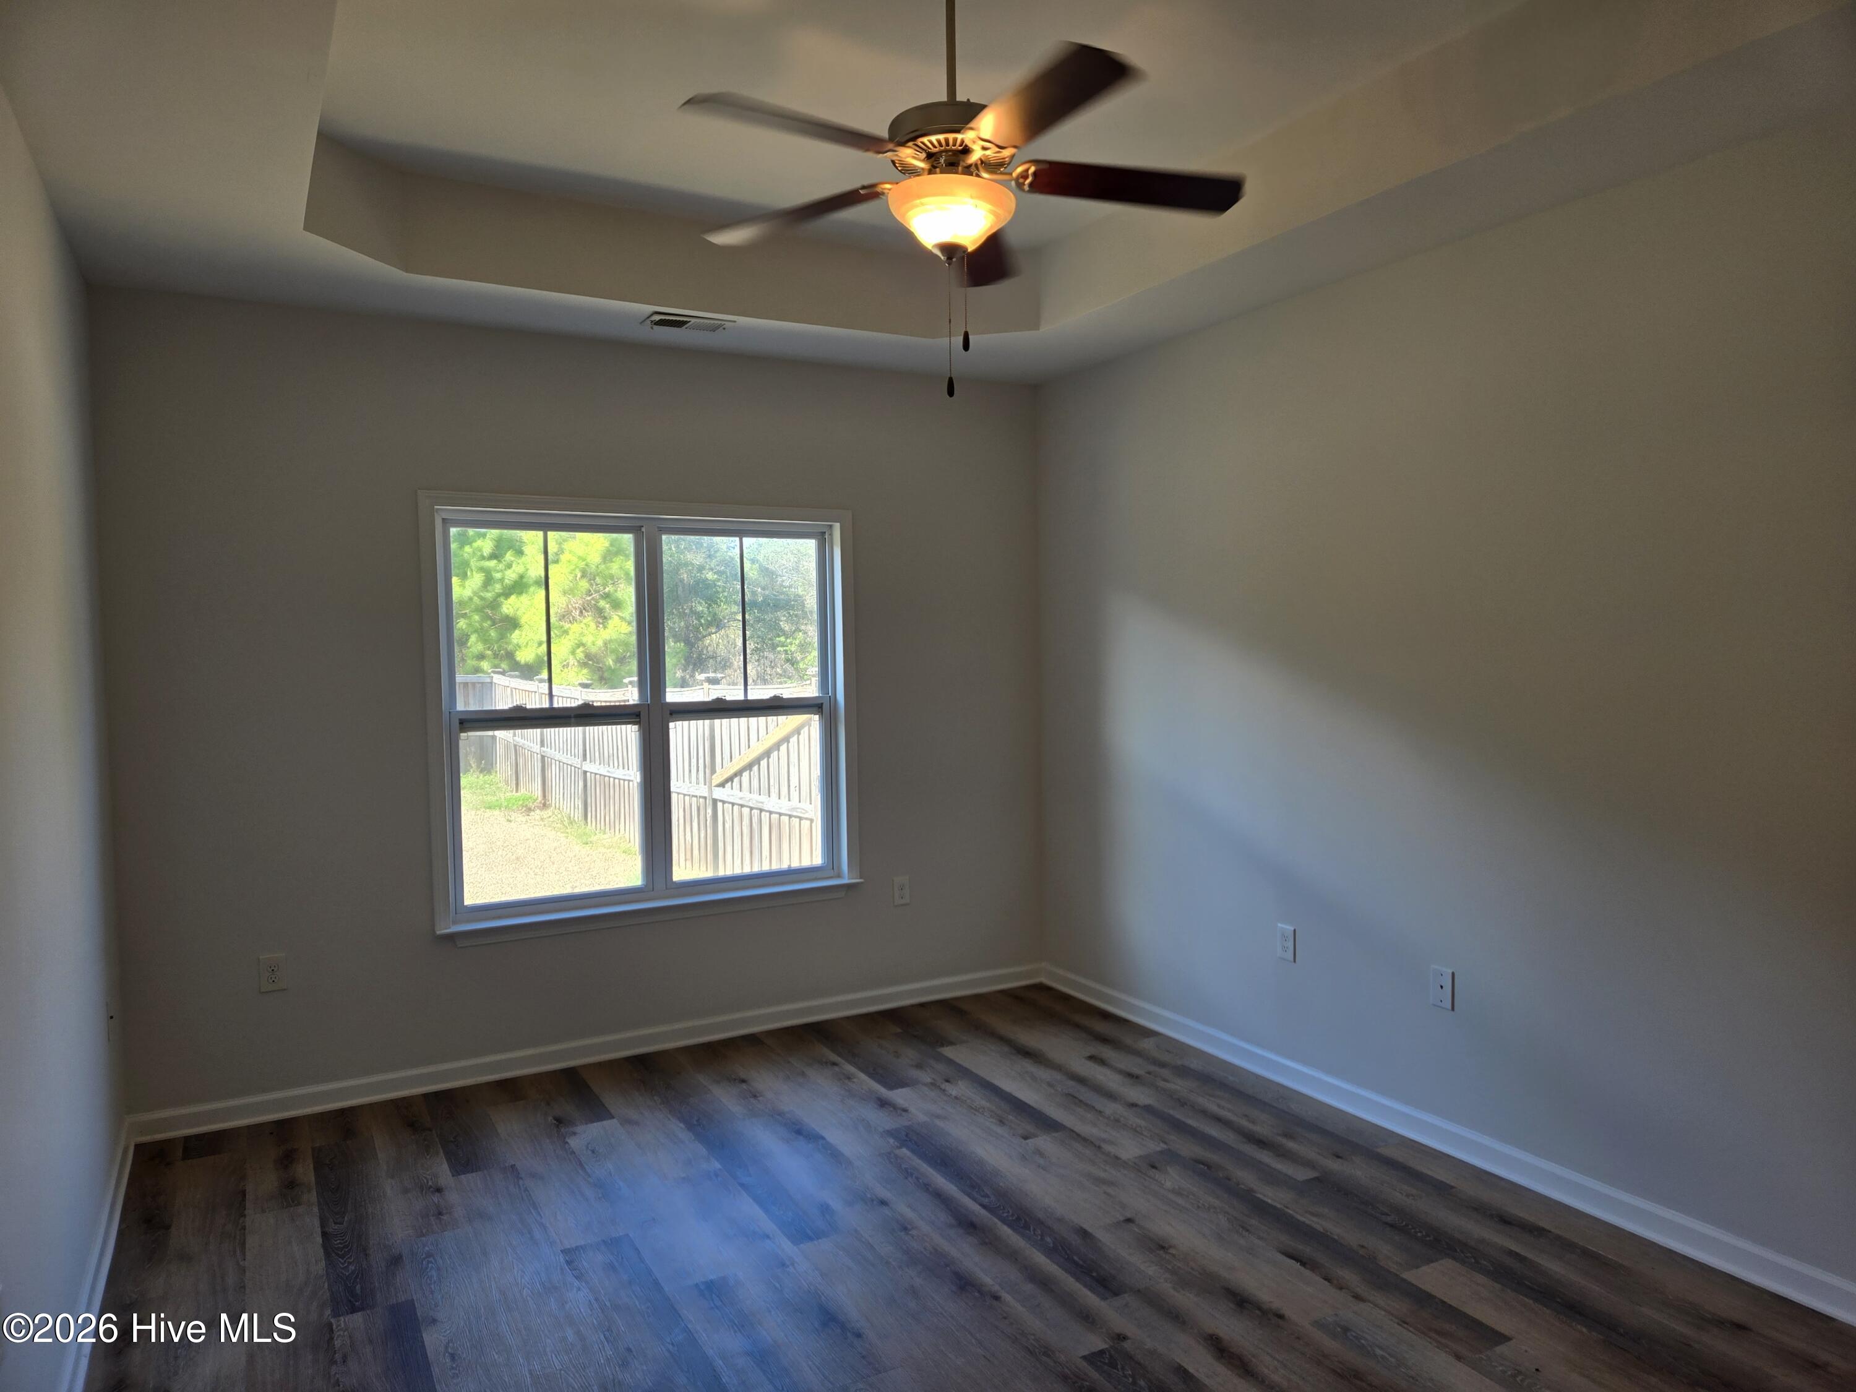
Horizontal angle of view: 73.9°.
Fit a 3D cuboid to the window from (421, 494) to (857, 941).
[{"bbox_3d":[-1.052,0.066,4.826,1.695,1.640,0.110,-2,3,-28],"label":"window"}]

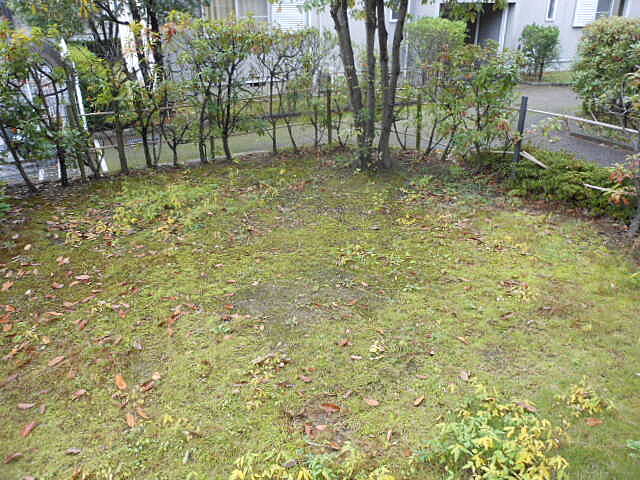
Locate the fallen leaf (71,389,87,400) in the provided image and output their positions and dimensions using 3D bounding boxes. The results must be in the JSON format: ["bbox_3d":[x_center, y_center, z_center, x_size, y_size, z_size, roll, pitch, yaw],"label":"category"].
[{"bbox_3d":[-1.069,0.690,2.303,0.031,0.015,0.071,12,26,25],"label":"fallen leaf"}]

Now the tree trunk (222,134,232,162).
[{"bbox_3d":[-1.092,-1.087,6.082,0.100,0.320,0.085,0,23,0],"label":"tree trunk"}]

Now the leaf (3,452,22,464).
[{"bbox_3d":[-1.174,0.828,1.978,0.075,0.020,0.038,-20,30,-39],"label":"leaf"}]

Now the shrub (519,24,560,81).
[{"bbox_3d":[5.841,-5.002,13.832,1.050,1.420,1.050,9,25,20],"label":"shrub"}]

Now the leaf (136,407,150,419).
[{"bbox_3d":[-0.749,0.736,2.199,0.097,0.015,0.028,19,29,37],"label":"leaf"}]

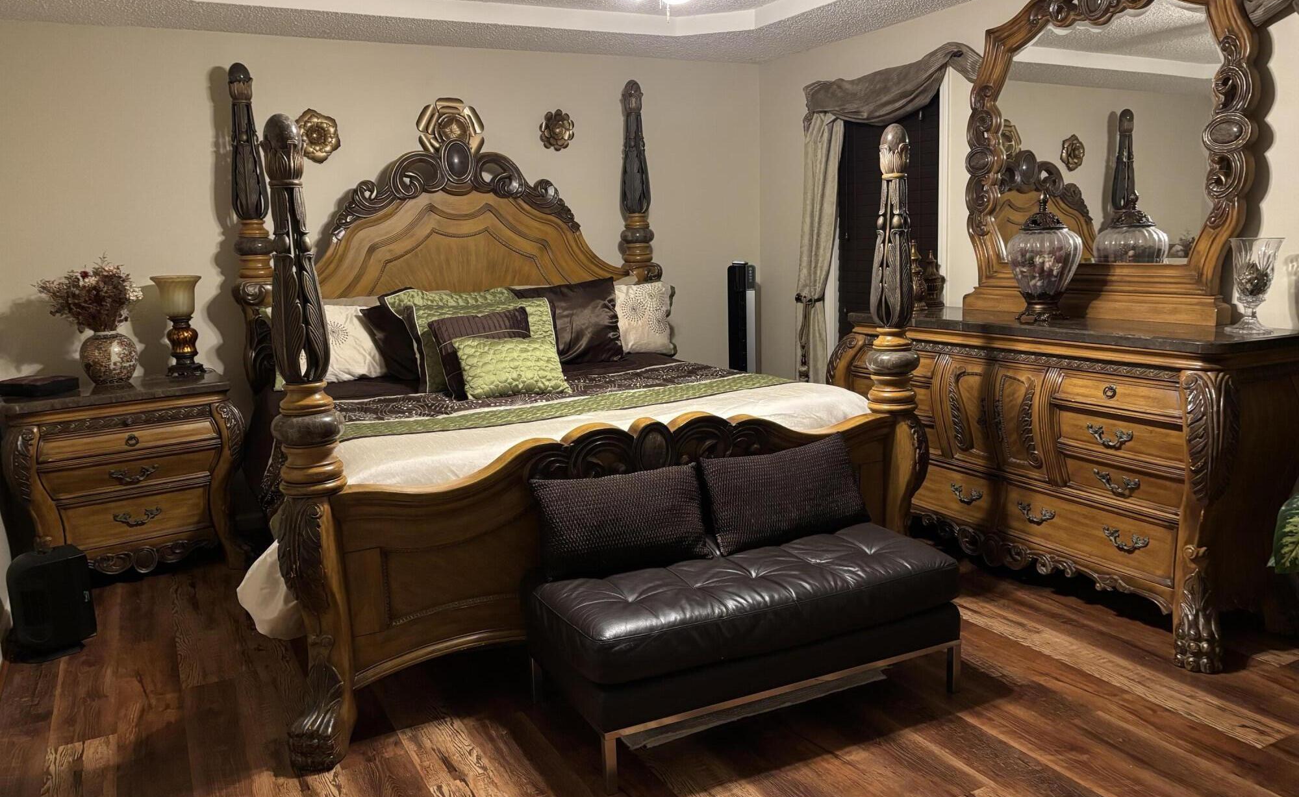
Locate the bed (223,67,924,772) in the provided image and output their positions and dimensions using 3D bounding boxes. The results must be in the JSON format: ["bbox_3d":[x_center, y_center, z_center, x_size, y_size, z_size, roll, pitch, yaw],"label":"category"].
[{"bbox_3d":[-0.491,-0.357,4.027,2.234,2.264,2.470,-6,10,-24],"label":"bed"}]

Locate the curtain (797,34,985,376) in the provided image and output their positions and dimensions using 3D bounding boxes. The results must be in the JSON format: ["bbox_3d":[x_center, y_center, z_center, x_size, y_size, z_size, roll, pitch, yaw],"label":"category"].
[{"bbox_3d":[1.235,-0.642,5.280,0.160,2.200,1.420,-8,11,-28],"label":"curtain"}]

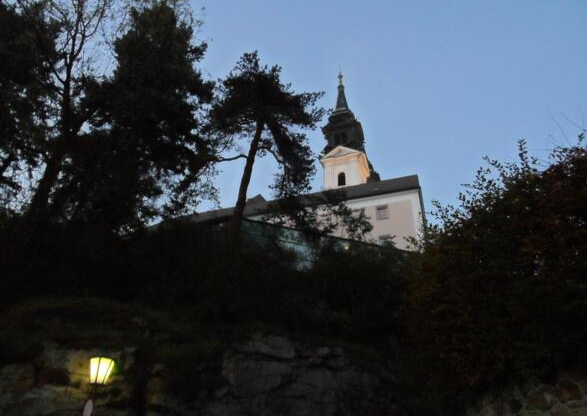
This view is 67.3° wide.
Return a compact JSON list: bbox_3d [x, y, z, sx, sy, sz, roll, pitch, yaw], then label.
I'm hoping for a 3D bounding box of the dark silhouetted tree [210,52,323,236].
[{"bbox_3d":[-1.494,-3.627,23.860,6.110,11.220,5.620,2,-25,0],"label":"dark silhouetted tree"}]

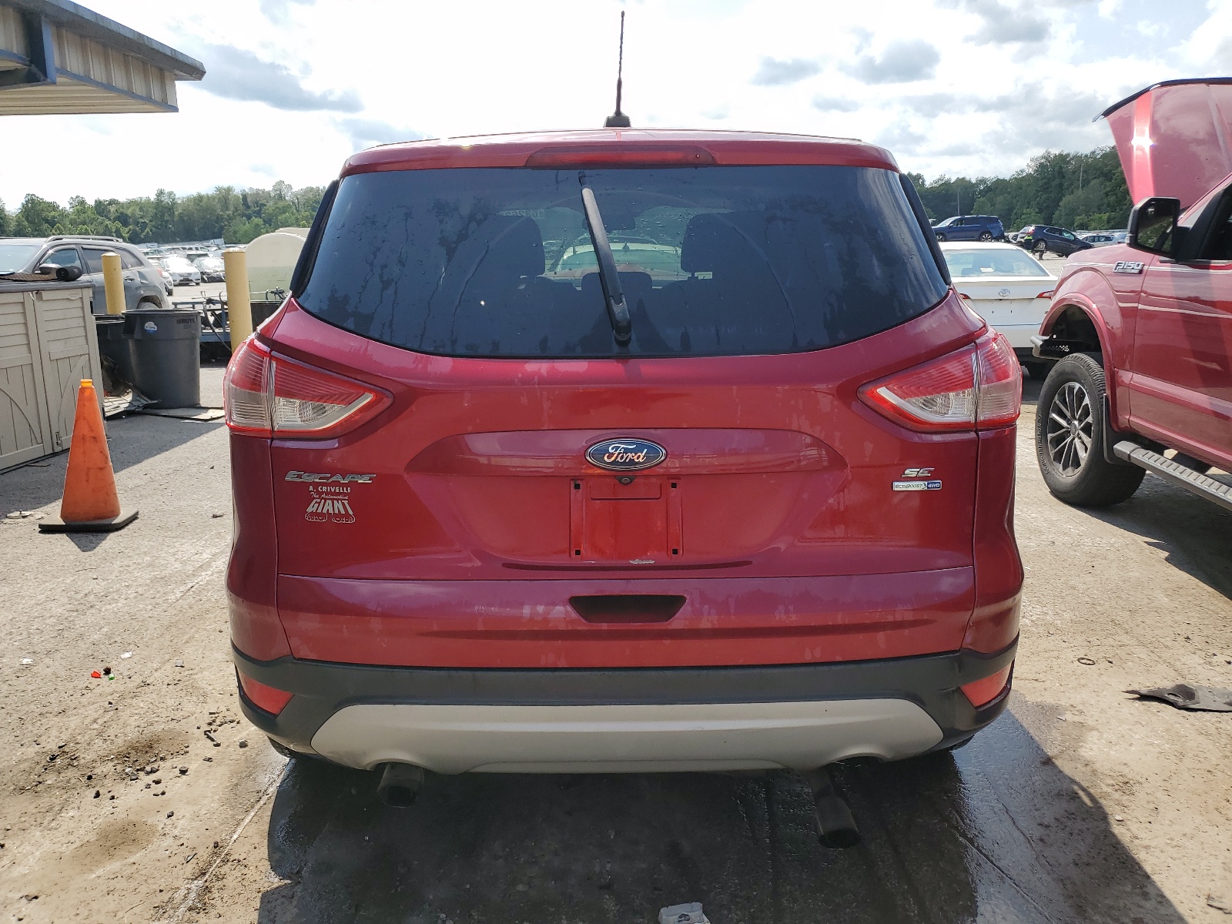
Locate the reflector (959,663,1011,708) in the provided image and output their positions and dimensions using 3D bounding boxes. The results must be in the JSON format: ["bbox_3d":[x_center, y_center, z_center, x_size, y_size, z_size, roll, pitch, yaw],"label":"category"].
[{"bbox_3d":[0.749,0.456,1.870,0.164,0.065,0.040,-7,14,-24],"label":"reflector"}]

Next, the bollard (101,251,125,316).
[{"bbox_3d":[-5.212,-1.493,9.600,0.175,1.300,0.175,-1,13,0],"label":"bollard"}]

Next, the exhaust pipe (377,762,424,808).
[{"bbox_3d":[-0.440,0.662,1.903,0.080,0.085,0.170,-1,28,0],"label":"exhaust pipe"}]

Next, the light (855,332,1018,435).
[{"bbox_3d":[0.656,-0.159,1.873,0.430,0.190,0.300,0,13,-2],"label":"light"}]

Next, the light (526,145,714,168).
[{"bbox_3d":[0.010,-0.604,1.822,0.370,0.050,0.060,0,13,-2],"label":"light"}]

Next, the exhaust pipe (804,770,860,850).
[{"bbox_3d":[0.400,0.660,1.827,0.080,0.080,0.250,0,13,-2],"label":"exhaust pipe"}]

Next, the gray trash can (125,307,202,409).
[{"bbox_3d":[-4.091,-0.938,8.350,0.630,0.800,0.620,-1,13,0],"label":"gray trash can"}]

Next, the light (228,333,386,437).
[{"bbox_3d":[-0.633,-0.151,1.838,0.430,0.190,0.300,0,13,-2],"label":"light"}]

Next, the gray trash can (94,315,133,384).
[{"bbox_3d":[-4.901,-1.029,8.950,0.590,0.720,0.590,-1,13,0],"label":"gray trash can"}]

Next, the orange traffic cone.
[{"bbox_3d":[-2.600,-0.051,4.598,0.375,0.710,0.375,0,12,0],"label":"orange traffic cone"}]

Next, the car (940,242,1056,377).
[{"bbox_3d":[3.835,-1.855,11.093,1.820,1.440,4.750,1,13,4],"label":"car"}]

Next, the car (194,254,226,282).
[{"bbox_3d":[-22.881,-10.949,52.500,1.820,1.460,4.700,-9,15,-30],"label":"car"}]

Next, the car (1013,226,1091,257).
[{"bbox_3d":[27.600,-13.845,58.000,4.650,1.660,1.850,11,12,-6],"label":"car"}]

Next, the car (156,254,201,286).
[{"bbox_3d":[-24.529,-10.764,52.000,1.840,1.700,4.600,-7,14,-30],"label":"car"}]

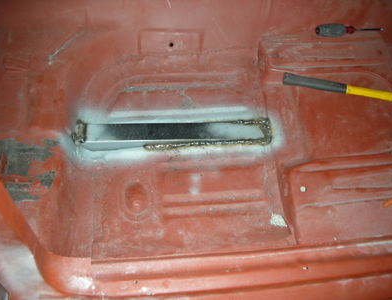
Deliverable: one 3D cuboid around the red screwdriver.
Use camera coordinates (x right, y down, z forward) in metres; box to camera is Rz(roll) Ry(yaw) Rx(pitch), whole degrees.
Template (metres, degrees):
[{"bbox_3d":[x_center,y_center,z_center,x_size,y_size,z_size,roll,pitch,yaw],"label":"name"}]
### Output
[{"bbox_3d":[0.414,-0.320,1.080,0.192,0.033,0.033,-3,61,-8],"label":"red screwdriver"}]

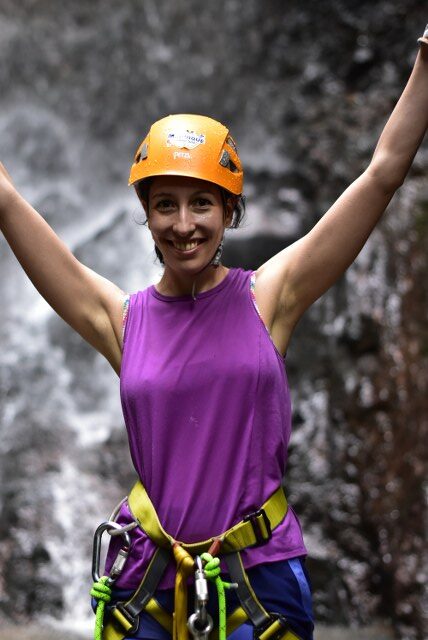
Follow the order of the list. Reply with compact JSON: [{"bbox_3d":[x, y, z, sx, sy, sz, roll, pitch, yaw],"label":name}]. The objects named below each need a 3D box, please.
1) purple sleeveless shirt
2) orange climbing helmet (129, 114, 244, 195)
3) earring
[{"bbox_3d":[-0.015,0.193,2.420,0.355,0.570,0.240,-2,2,16],"label":"purple sleeveless shirt"},{"bbox_3d":[-0.050,-0.298,2.420,0.212,0.153,0.265,3,-1,7],"label":"orange climbing helmet"},{"bbox_3d":[0.006,-0.120,2.400,0.022,0.052,0.012,9,0,-30],"label":"earring"}]

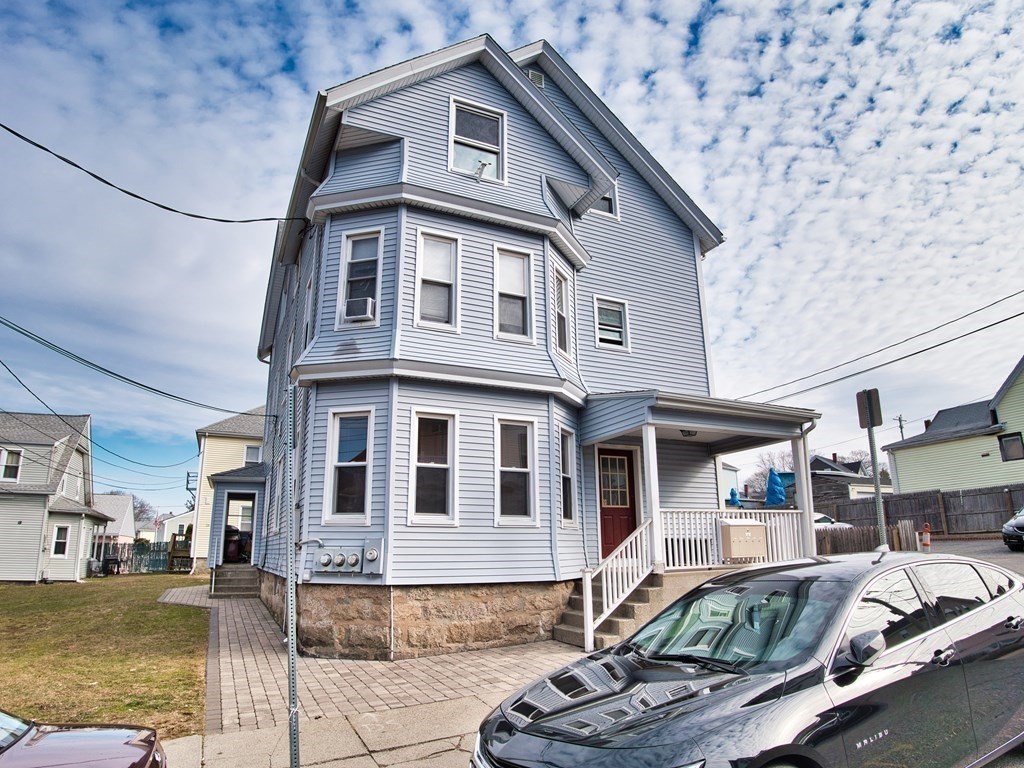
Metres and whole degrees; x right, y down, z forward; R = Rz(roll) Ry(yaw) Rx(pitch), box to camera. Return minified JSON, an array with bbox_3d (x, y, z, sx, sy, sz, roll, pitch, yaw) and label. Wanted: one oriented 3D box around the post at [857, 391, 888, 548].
[{"bbox_3d":[4.406,1.525,7.029,0.070,2.978,0.305,5,-14,-18],"label":"post"}]

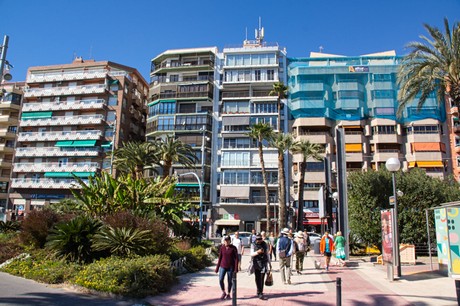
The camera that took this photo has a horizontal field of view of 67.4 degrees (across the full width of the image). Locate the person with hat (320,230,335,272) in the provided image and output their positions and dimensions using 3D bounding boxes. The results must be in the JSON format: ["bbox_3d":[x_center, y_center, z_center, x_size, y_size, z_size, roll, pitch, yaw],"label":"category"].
[{"bbox_3d":[4.284,4.376,15.131,0.580,1.710,0.400,1,-12,0],"label":"person with hat"}]

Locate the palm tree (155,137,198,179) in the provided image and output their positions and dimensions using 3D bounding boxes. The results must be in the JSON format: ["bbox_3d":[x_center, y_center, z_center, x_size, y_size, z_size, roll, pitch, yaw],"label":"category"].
[{"bbox_3d":[-4.690,3.205,28.588,4.200,9.400,4.200,1,-12,0],"label":"palm tree"}]

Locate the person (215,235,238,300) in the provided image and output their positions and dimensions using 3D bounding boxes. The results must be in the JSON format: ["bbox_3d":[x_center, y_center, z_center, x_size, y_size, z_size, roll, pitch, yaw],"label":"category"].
[{"bbox_3d":[-0.114,3.020,9.165,0.620,1.590,0.420,0,-12,3],"label":"person"}]

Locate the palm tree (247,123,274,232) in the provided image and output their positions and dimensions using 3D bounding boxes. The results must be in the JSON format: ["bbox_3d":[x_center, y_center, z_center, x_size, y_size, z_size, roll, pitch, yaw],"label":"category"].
[{"bbox_3d":[3.560,3.322,40.218,3.200,14.350,3.100,1,-12,0],"label":"palm tree"}]

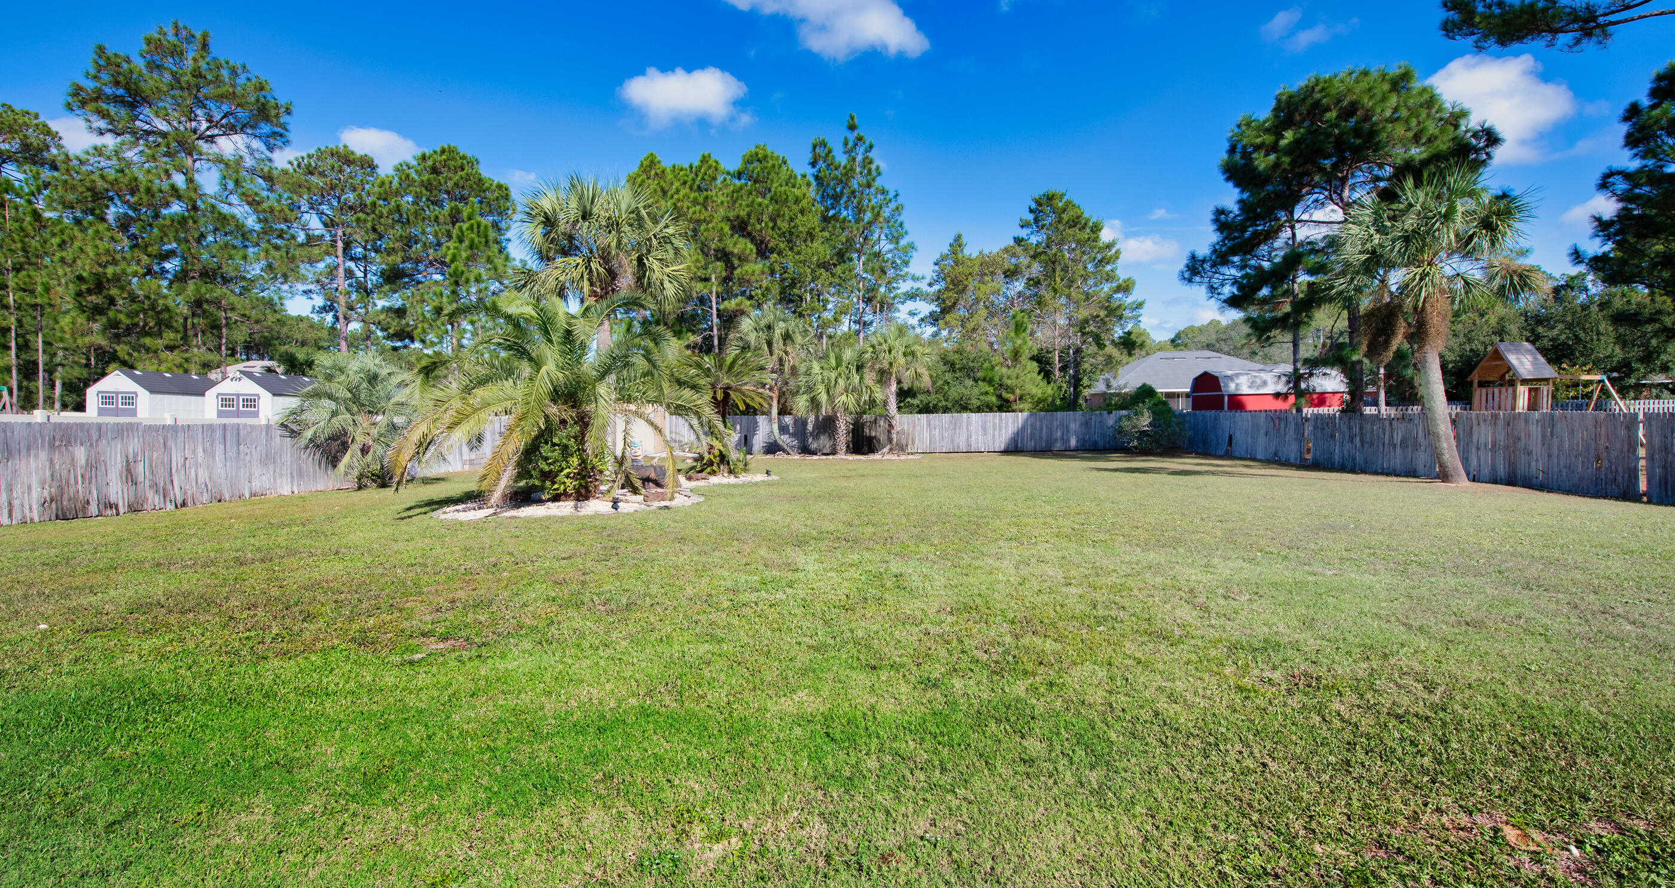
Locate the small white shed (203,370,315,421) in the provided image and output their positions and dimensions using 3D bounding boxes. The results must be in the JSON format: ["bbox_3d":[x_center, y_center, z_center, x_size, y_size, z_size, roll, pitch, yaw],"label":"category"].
[{"bbox_3d":[-27.900,-1.930,34.800,3.150,3.100,4.800,0,2,0],"label":"small white shed"}]

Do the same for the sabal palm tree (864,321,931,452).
[{"bbox_3d":[2.680,-2.560,31.000,3.000,5.800,2.900,0,2,0],"label":"sabal palm tree"}]

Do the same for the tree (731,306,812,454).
[{"bbox_3d":[-2.940,-2.880,31.000,3.600,6.700,3.500,0,2,0],"label":"tree"}]

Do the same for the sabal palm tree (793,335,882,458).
[{"bbox_3d":[-0.030,-2.050,30.700,3.700,5.200,3.600,0,2,0],"label":"sabal palm tree"}]

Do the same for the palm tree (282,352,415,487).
[{"bbox_3d":[-13.300,-0.670,19.200,3.000,3.700,3.000,0,2,0],"label":"palm tree"}]

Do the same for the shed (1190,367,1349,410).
[{"bbox_3d":[25.700,-2.600,41.700,6.800,3.400,3.400,0,2,0],"label":"shed"}]

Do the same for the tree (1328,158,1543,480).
[{"bbox_3d":[14.600,-3.000,17.200,4.100,7.800,4.000,0,2,0],"label":"tree"}]

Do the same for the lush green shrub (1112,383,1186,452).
[{"bbox_3d":[13.300,-1.150,29.800,3.000,3.000,2.800,0,2,0],"label":"lush green shrub"}]

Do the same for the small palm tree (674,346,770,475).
[{"bbox_3d":[-3.280,-0.980,20.000,2.700,3.650,2.600,0,2,0],"label":"small palm tree"}]

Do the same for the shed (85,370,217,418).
[{"bbox_3d":[-35.000,-2.100,36.400,3.150,3.150,4.800,0,2,0],"label":"shed"}]

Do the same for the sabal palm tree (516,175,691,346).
[{"bbox_3d":[-6.200,-3.000,18.500,4.500,8.100,4.400,0,2,0],"label":"sabal palm tree"}]

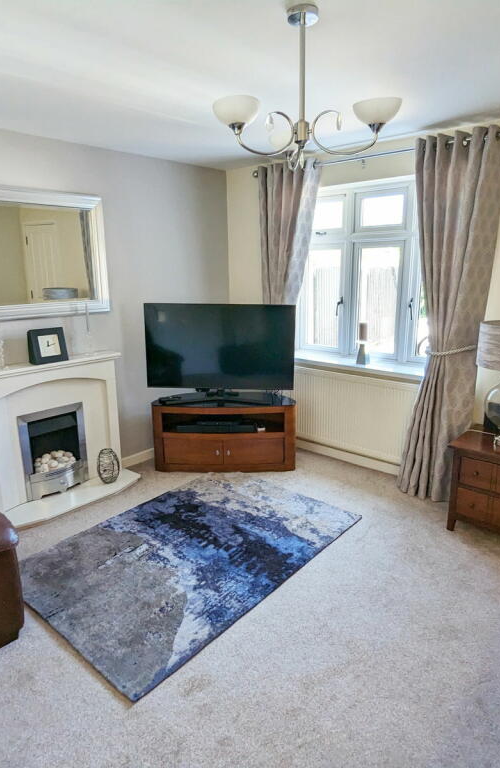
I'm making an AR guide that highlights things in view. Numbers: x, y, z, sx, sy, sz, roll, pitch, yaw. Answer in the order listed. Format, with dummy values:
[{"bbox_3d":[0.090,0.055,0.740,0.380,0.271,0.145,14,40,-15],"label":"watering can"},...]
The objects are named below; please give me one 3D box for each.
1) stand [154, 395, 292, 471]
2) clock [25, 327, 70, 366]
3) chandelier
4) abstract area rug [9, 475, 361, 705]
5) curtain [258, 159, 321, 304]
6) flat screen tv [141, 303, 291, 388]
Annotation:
[{"bbox_3d":[-0.193,0.370,3.749,1.090,0.535,0.440,0,14,3],"label":"stand"},{"bbox_3d":[-1.282,-0.246,3.025,0.205,0.215,0.085,-13,19,-39],"label":"clock"},{"bbox_3d":[0.167,-0.952,1.565,0.580,0.460,0.540,-2,14,-3],"label":"chandelier"},{"bbox_3d":[-0.311,0.913,2.731,1.200,0.013,1.700,11,19,39],"label":"abstract area rug"},{"bbox_3d":[0.299,-0.555,3.810,0.580,2.285,0.180,11,19,39],"label":"curtain"},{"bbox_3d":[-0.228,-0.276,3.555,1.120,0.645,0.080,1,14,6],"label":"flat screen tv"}]

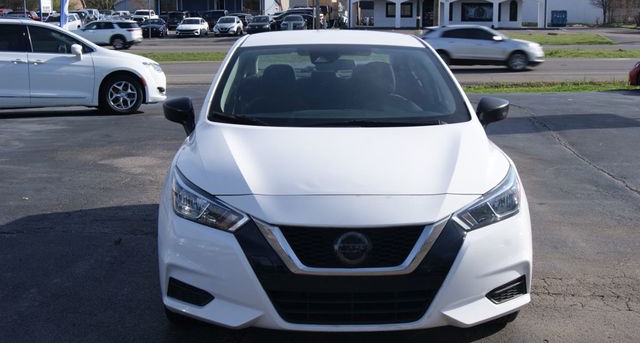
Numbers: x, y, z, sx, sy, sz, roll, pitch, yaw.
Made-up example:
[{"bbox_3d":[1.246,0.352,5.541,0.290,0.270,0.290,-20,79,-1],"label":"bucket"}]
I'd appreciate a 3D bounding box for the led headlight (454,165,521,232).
[{"bbox_3d":[0.726,0.118,3.942,0.410,0.225,0.460,0,10,-1],"label":"led headlight"}]

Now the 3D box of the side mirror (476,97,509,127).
[{"bbox_3d":[0.983,-0.325,5.030,0.200,0.190,0.160,0,10,-1],"label":"side mirror"}]

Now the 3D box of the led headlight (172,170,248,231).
[{"bbox_3d":[-0.473,0.123,3.912,0.410,0.225,0.460,0,10,-1],"label":"led headlight"}]

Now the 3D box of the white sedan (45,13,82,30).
[{"bbox_3d":[-18.905,-10.761,65.000,1.860,1.680,4.700,0,9,-1],"label":"white sedan"}]

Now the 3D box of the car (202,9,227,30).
[{"bbox_3d":[-9.331,-13.311,78.000,1.980,1.800,4.950,0,9,1],"label":"car"}]

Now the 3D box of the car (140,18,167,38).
[{"bbox_3d":[-12.800,-11.003,68.000,1.800,1.430,4.600,0,9,-2],"label":"car"}]

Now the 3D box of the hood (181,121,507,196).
[{"bbox_3d":[0.115,-0.074,4.285,1.530,0.250,0.970,0,9,-1],"label":"hood"}]

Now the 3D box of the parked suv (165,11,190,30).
[{"bbox_3d":[-12.927,-13.698,80.000,1.900,1.750,4.700,0,10,2],"label":"parked suv"}]

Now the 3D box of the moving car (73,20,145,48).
[{"bbox_3d":[-13.689,-8.513,55.000,5.050,1.770,1.980,0,9,0],"label":"moving car"}]

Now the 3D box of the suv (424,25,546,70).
[{"bbox_3d":[6.060,-4.663,33.300,4.820,1.670,1.900,0,9,-1],"label":"suv"}]

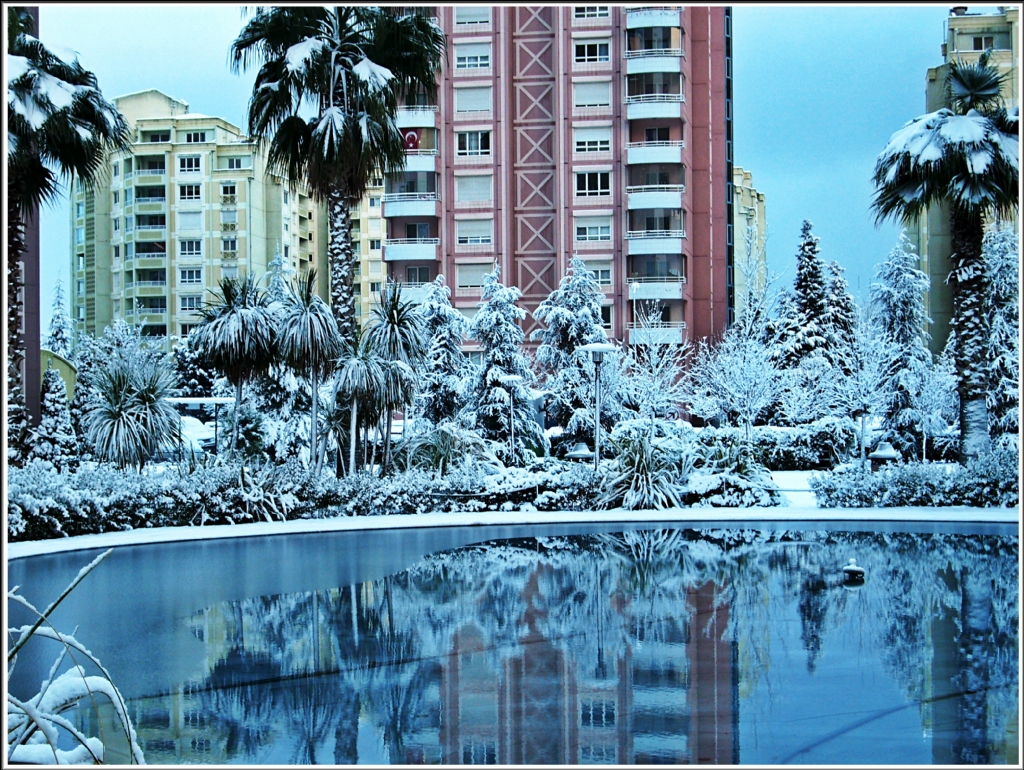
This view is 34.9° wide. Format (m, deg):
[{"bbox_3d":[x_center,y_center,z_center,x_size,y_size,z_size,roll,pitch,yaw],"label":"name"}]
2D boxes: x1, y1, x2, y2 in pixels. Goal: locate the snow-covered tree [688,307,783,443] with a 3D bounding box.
[{"bbox_3d":[6.169,0.306,44.949,2.600,4.620,2.500,0,-1,0],"label":"snow-covered tree"}]

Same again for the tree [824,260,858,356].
[{"bbox_3d":[20.777,-2.435,103.000,3.300,10.880,3.300,-1,-1,0],"label":"tree"}]

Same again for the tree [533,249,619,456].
[{"bbox_3d":[2.395,-0.941,61.413,3.300,7.900,3.200,0,-1,0],"label":"tree"}]

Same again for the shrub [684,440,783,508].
[{"bbox_3d":[4.298,1.737,31.600,1.880,1.320,1.700,-1,-1,0],"label":"shrub"}]

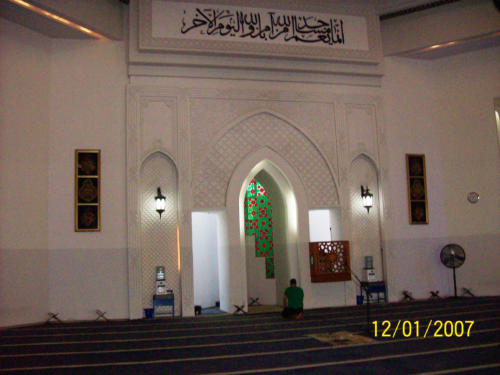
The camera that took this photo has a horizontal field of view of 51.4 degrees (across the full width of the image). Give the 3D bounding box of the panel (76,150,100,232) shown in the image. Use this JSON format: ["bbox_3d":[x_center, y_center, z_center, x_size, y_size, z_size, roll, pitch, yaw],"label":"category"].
[{"bbox_3d":[-4.266,0.069,13.676,0.675,2.205,0.060,0,-8,-14],"label":"panel"}]

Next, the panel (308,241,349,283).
[{"bbox_3d":[2.290,2.105,14.738,1.232,1.122,0.119,0,-8,-14],"label":"panel"}]

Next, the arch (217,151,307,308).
[{"bbox_3d":[0.478,1.136,14.672,2.404,4.668,0.397,0,-8,-14],"label":"arch"}]

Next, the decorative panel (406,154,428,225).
[{"bbox_3d":[5.186,0.044,16.077,0.695,2.205,0.060,0,-8,-14],"label":"decorative panel"}]

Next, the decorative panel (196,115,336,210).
[{"bbox_3d":[0.476,-0.793,14.855,4.320,2.801,0.119,0,-8,-14],"label":"decorative panel"}]

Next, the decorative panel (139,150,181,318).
[{"bbox_3d":[-2.367,1.230,13.950,1.013,4.469,0.159,0,-8,-14],"label":"decorative panel"}]

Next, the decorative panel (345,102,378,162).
[{"bbox_3d":[3.375,-1.677,15.691,1.013,1.808,0.099,0,-8,-14],"label":"decorative panel"}]

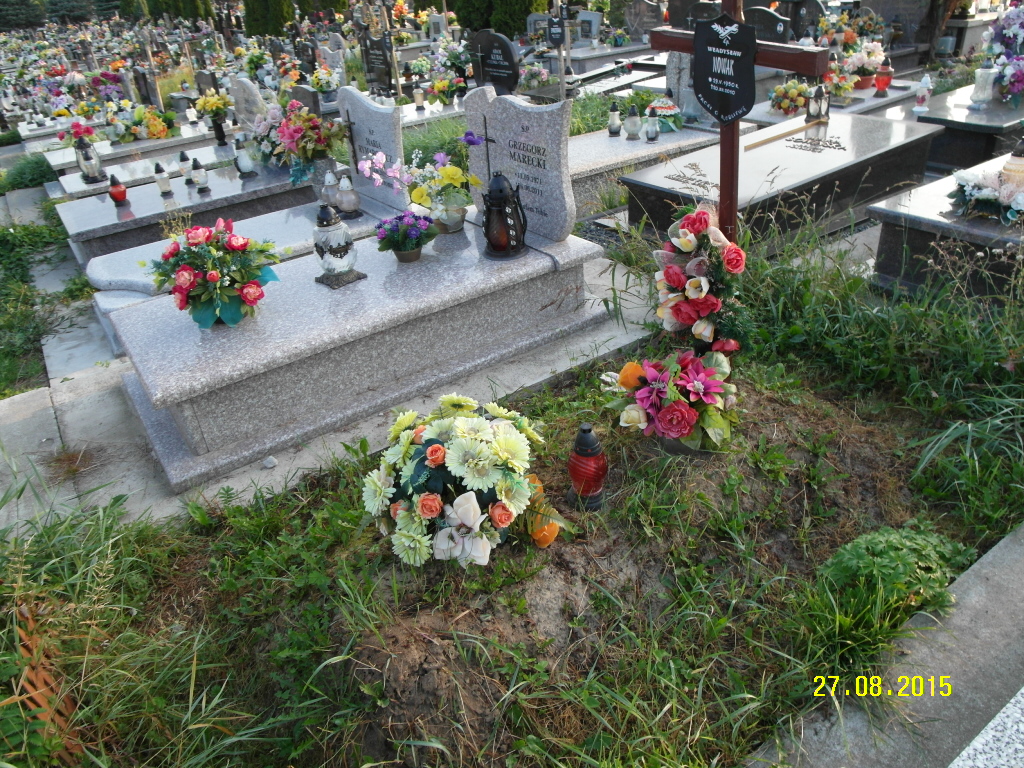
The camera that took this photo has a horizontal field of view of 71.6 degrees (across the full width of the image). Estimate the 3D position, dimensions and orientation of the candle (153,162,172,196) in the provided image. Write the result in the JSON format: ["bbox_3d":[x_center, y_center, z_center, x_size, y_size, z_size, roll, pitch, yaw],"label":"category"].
[{"bbox_3d":[-2.504,-1.461,5.066,0.095,0.222,0.095,-23,34,-27],"label":"candle"}]

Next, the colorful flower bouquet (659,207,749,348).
[{"bbox_3d":[0.627,-0.354,2.338,0.220,0.440,0.300,-23,35,-27],"label":"colorful flower bouquet"}]

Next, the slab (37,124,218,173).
[{"bbox_3d":[-3.476,-2.264,6.759,1.650,0.080,0.820,-23,35,-27],"label":"slab"}]

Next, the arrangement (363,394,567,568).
[{"bbox_3d":[-0.121,0.239,1.787,0.498,0.391,0.434,-9,30,-5],"label":"arrangement"}]

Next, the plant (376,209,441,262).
[{"bbox_3d":[-0.480,-0.685,3.230,0.280,0.190,0.290,-23,35,-27],"label":"plant"}]

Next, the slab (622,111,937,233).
[{"bbox_3d":[1.646,-1.228,4.246,2.010,0.310,0.862,-25,34,-29],"label":"slab"}]

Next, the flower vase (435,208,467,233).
[{"bbox_3d":[-0.307,-0.833,3.605,0.150,0.105,0.160,-4,30,2],"label":"flower vase"}]

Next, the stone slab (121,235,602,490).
[{"bbox_3d":[-0.654,-0.313,3.224,2.022,0.355,1.040,-23,35,-27],"label":"stone slab"}]

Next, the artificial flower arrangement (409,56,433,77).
[{"bbox_3d":[-1.308,-4.538,10.149,0.320,0.260,0.320,-8,30,-4],"label":"artificial flower arrangement"}]

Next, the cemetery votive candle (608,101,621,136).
[{"bbox_3d":[0.746,-1.919,5.150,0.097,0.230,0.097,-4,30,2],"label":"cemetery votive candle"}]

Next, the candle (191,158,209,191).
[{"bbox_3d":[-2.263,-1.513,5.121,0.105,0.213,0.105,-23,34,-27],"label":"candle"}]

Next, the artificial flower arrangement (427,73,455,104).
[{"bbox_3d":[-0.718,-2.959,7.136,0.277,0.276,0.264,-8,30,-3],"label":"artificial flower arrangement"}]

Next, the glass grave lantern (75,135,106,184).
[{"bbox_3d":[-3.408,-1.801,5.709,0.185,0.350,0.185,-23,34,-27],"label":"glass grave lantern"}]

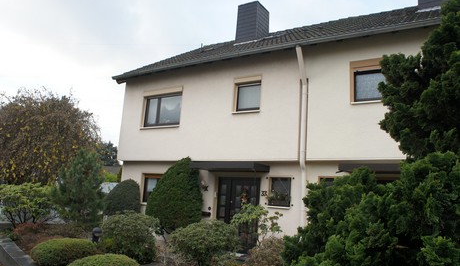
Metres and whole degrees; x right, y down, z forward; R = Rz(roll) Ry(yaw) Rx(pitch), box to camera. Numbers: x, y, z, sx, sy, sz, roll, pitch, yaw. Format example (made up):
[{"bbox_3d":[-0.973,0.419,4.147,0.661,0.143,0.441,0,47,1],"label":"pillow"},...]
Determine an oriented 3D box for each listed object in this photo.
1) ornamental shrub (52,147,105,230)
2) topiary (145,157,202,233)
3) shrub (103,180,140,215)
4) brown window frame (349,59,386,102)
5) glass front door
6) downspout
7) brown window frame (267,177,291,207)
[{"bbox_3d":[-4.648,1.775,10.625,1.552,2.541,1.552,-3,-12,30],"label":"ornamental shrub"},{"bbox_3d":[-1.653,1.858,10.153,1.600,2.406,1.552,3,-10,1],"label":"topiary"},{"bbox_3d":[-3.521,2.369,11.206,1.135,1.668,1.135,-3,-12,30],"label":"shrub"},{"bbox_3d":[3.617,-1.343,8.878,0.952,1.137,0.155,-3,-12,30],"label":"brown window frame"},{"bbox_3d":[0.246,2.438,10.634,1.523,2.076,0.116,-3,-12,30],"label":"glass front door"},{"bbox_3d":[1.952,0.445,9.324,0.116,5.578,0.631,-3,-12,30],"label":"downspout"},{"bbox_3d":[1.445,1.690,9.827,0.656,0.819,0.165,-3,-12,30],"label":"brown window frame"}]

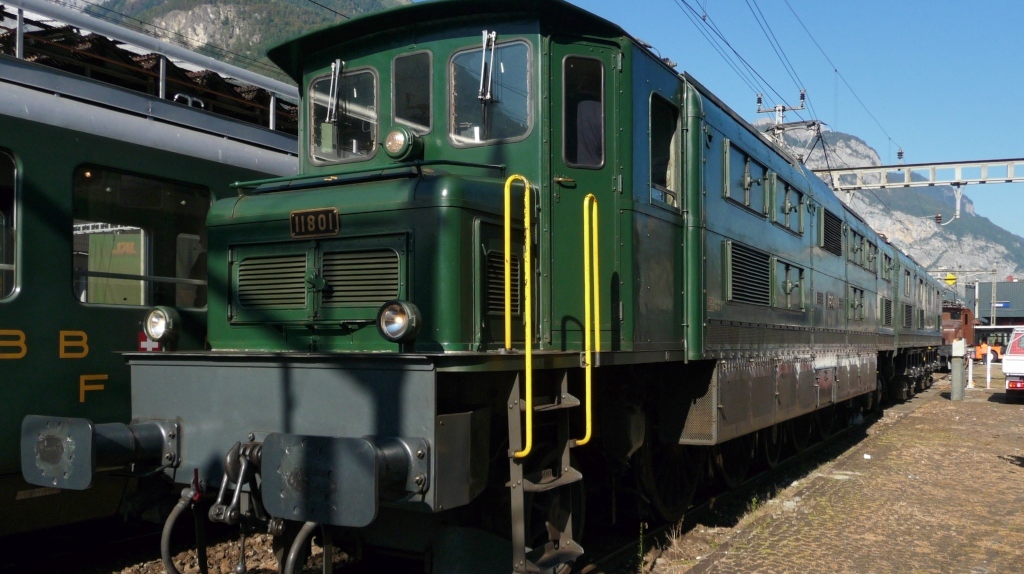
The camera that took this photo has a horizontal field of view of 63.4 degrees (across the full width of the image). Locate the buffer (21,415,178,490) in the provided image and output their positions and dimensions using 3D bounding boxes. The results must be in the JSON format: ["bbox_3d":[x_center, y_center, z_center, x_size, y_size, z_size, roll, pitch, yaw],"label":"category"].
[{"bbox_3d":[-2.216,0.873,4.542,0.620,0.357,0.580,-3,-5,31],"label":"buffer"}]

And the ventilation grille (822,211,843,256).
[{"bbox_3d":[4.393,-0.729,11.314,0.060,0.540,1.450,-3,-5,31],"label":"ventilation grille"}]

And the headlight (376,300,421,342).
[{"bbox_3d":[-0.530,0.164,3.984,0.200,0.200,0.155,-3,-5,31],"label":"headlight"}]

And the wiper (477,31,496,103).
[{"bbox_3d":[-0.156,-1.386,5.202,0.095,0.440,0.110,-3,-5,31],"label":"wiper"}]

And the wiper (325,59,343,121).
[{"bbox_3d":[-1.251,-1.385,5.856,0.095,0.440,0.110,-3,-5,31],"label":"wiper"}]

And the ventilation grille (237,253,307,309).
[{"bbox_3d":[-1.414,-0.036,4.873,0.560,0.305,0.040,-3,-5,31],"label":"ventilation grille"}]

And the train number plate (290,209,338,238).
[{"bbox_3d":[-1.136,-0.366,4.719,0.372,0.158,0.030,-3,-5,31],"label":"train number plate"}]

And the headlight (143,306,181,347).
[{"bbox_3d":[-2.043,0.222,4.883,0.200,0.205,0.155,-3,-5,31],"label":"headlight"}]

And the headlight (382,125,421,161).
[{"bbox_3d":[-0.725,-0.943,5.465,0.235,0.235,0.200,-3,-5,31],"label":"headlight"}]

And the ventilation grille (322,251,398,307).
[{"bbox_3d":[-0.841,-0.055,4.533,0.550,0.300,0.040,-3,-5,31],"label":"ventilation grille"}]

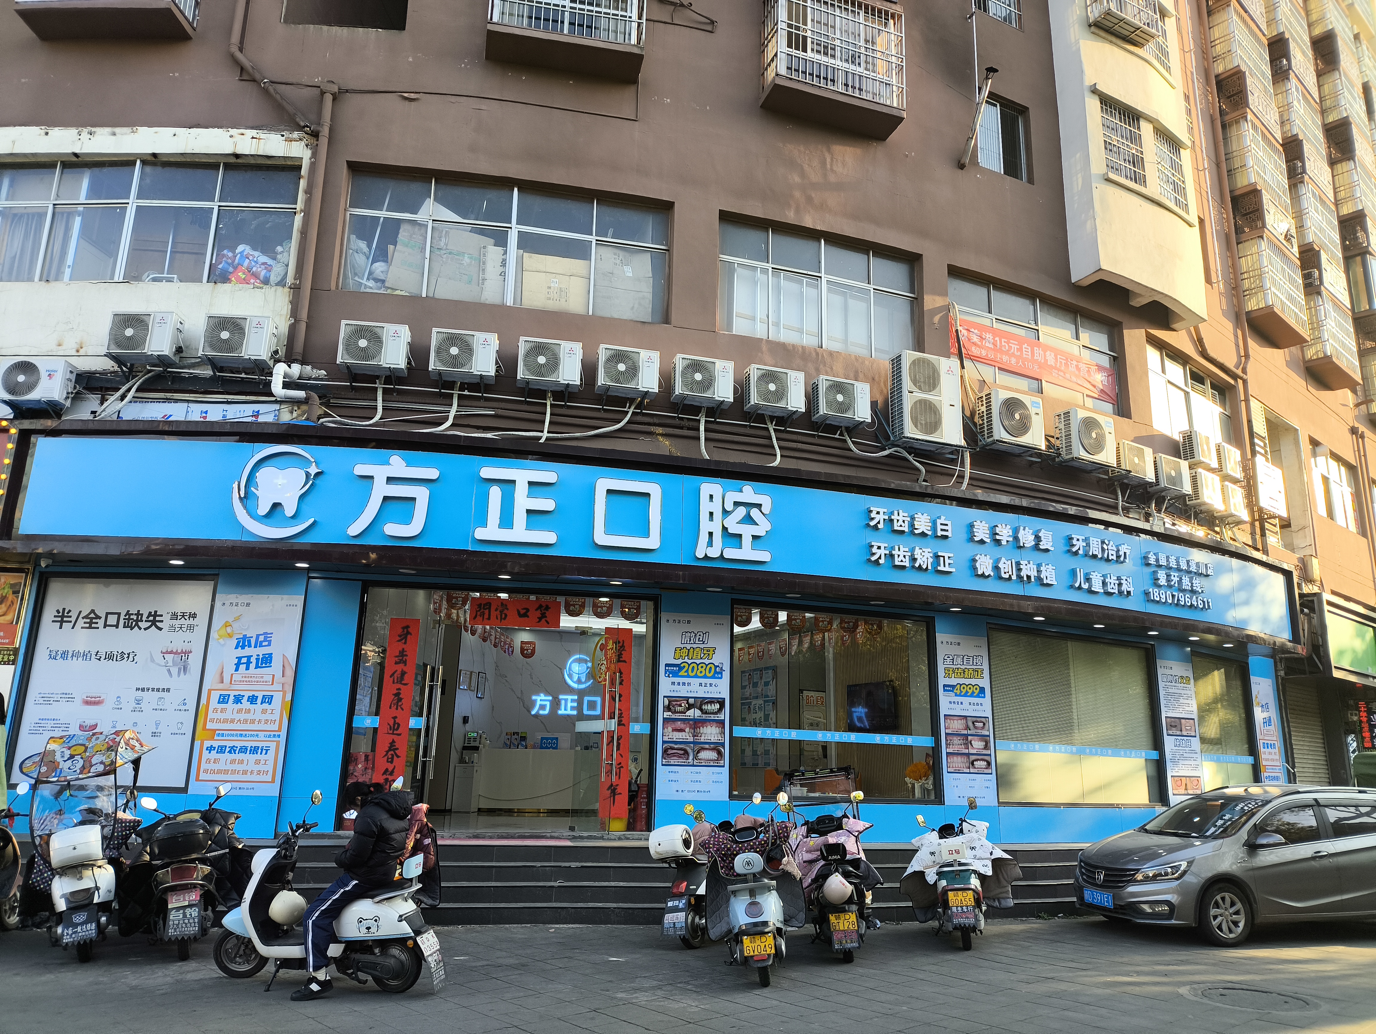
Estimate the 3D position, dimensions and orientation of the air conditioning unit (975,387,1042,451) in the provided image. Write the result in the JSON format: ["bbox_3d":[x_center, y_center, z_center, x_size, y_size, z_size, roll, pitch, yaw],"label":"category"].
[{"bbox_3d":[4.741,-1.380,14.597,0.925,0.775,0.360,9,-16,-26],"label":"air conditioning unit"}]

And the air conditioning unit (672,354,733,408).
[{"bbox_3d":[0.196,-1.767,13.005,0.773,0.553,0.268,6,-15,-15],"label":"air conditioning unit"}]

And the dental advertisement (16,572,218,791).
[{"bbox_3d":[-6.329,1.804,10.988,1.860,2.230,0.050,2,-15,-1],"label":"dental advertisement"}]

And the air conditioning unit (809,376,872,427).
[{"bbox_3d":[2.145,-1.596,13.875,0.785,0.565,0.280,8,-16,-22],"label":"air conditioning unit"}]

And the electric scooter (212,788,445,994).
[{"bbox_3d":[-2.469,2.570,6.875,1.680,1.220,0.700,-3,-15,15],"label":"electric scooter"}]

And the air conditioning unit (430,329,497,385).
[{"bbox_3d":[-2.821,-2.022,12.541,0.785,0.565,0.280,4,-15,-9],"label":"air conditioning unit"}]

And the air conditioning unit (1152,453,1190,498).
[{"bbox_3d":[7.987,-0.672,16.519,0.800,0.560,0.300,10,-17,-31],"label":"air conditioning unit"}]

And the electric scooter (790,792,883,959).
[{"bbox_3d":[1.378,3.164,8.897,0.840,1.300,1.820,1,-15,2],"label":"electric scooter"}]

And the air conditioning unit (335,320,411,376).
[{"bbox_3d":[-3.854,-2.072,12.257,0.800,0.560,0.300,3,-15,-5],"label":"air conditioning unit"}]

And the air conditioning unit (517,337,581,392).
[{"bbox_3d":[-1.781,-1.956,12.802,0.785,0.565,0.280,4,-15,-9],"label":"air conditioning unit"}]

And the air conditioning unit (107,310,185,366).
[{"bbox_3d":[-6.980,-2.311,12.807,0.800,0.560,0.300,1,-14,0],"label":"air conditioning unit"}]

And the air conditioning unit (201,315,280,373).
[{"bbox_3d":[-5.586,-2.195,12.384,0.785,0.565,0.280,2,-15,-2],"label":"air conditioning unit"}]

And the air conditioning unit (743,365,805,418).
[{"bbox_3d":[1.184,-1.705,13.567,0.785,0.565,0.280,7,-16,-20],"label":"air conditioning unit"}]

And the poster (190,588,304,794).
[{"bbox_3d":[-4.644,1.856,10.494,0.921,2.081,0.020,2,-15,-2],"label":"poster"}]

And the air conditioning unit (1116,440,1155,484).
[{"bbox_3d":[7.101,-0.857,15.921,0.800,0.560,0.300,11,-17,-33],"label":"air conditioning unit"}]

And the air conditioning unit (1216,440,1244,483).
[{"bbox_3d":[10.000,-0.990,18.500,0.800,0.560,0.290,14,-19,-39],"label":"air conditioning unit"}]

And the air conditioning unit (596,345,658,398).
[{"bbox_3d":[-0.763,-1.818,12.547,0.765,0.555,0.270,5,-15,-13],"label":"air conditioning unit"}]

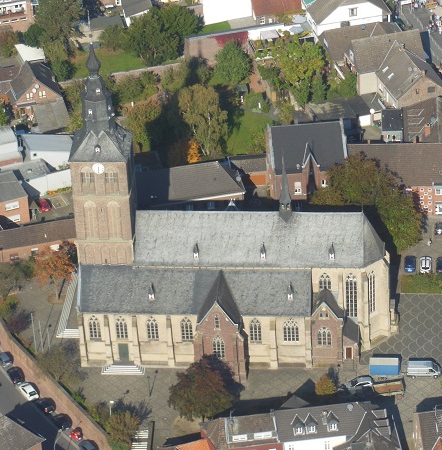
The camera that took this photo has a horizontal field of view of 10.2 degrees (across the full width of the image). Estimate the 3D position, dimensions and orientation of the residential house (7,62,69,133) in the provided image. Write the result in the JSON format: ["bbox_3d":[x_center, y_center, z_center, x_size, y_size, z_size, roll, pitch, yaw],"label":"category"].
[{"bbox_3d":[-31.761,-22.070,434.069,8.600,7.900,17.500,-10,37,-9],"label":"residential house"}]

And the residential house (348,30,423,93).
[{"bbox_3d":[30.530,-30.740,459.260,13.600,9.800,9.400,-11,33,-12],"label":"residential house"}]

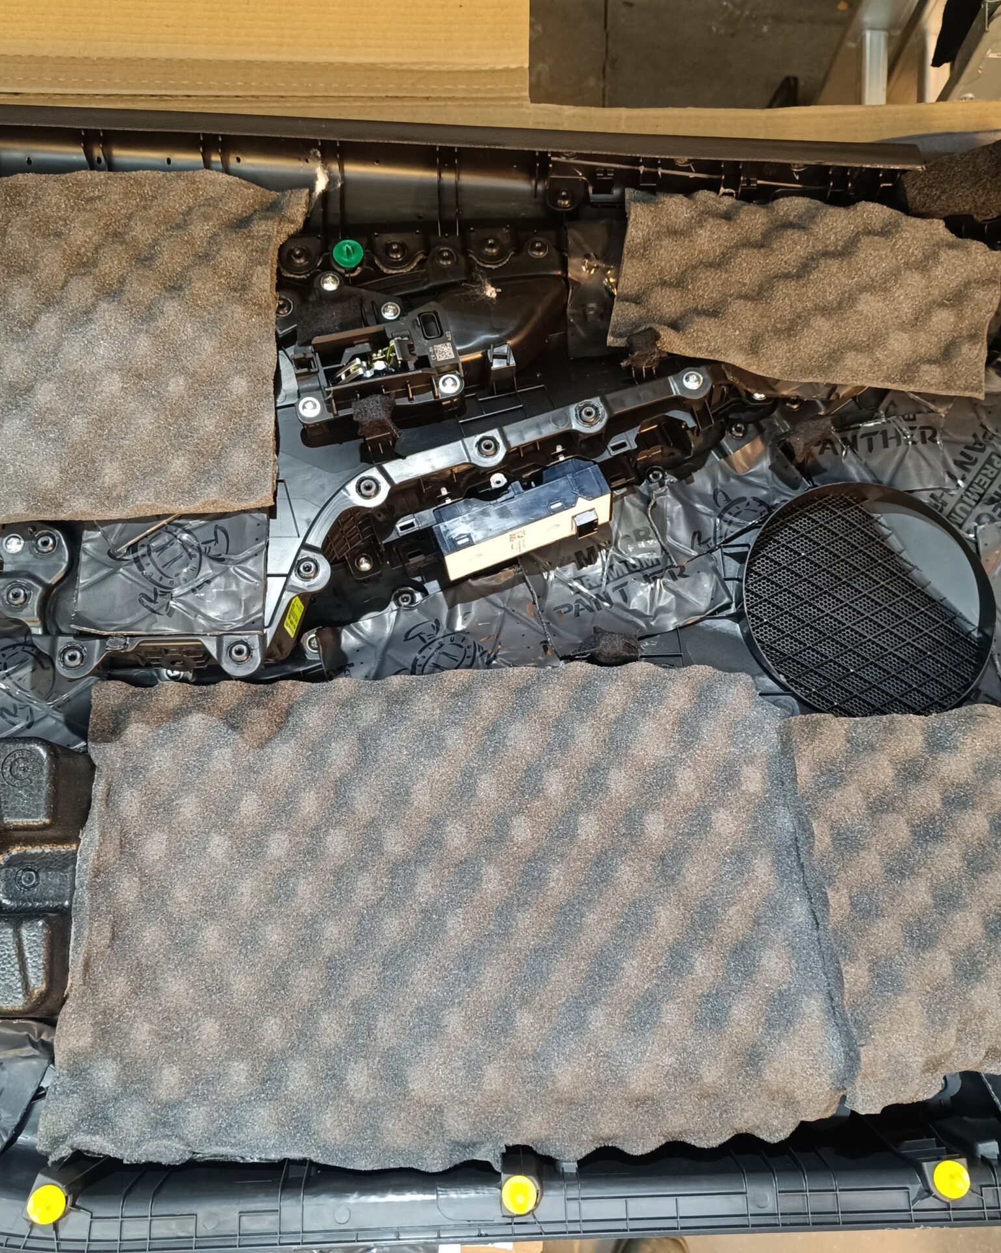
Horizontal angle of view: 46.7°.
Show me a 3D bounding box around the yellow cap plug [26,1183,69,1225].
[{"bbox_3d":[-0.237,0.303,0.607,0.021,0.017,0.021,1,71,-3],"label":"yellow cap plug"}]

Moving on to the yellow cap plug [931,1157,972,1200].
[{"bbox_3d":[0.246,0.303,0.634,0.021,0.017,0.021,1,71,-3],"label":"yellow cap plug"}]

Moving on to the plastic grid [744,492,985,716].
[{"bbox_3d":[0.237,-0.012,0.756,0.164,0.031,0.164,1,71,-3],"label":"plastic grid"}]

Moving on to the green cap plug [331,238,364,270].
[{"bbox_3d":[-0.107,-0.261,0.812,0.021,0.017,0.021,1,71,-3],"label":"green cap plug"}]

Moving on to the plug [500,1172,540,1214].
[{"bbox_3d":[0.011,0.304,0.620,0.021,0.017,0.021,1,71,-3],"label":"plug"}]

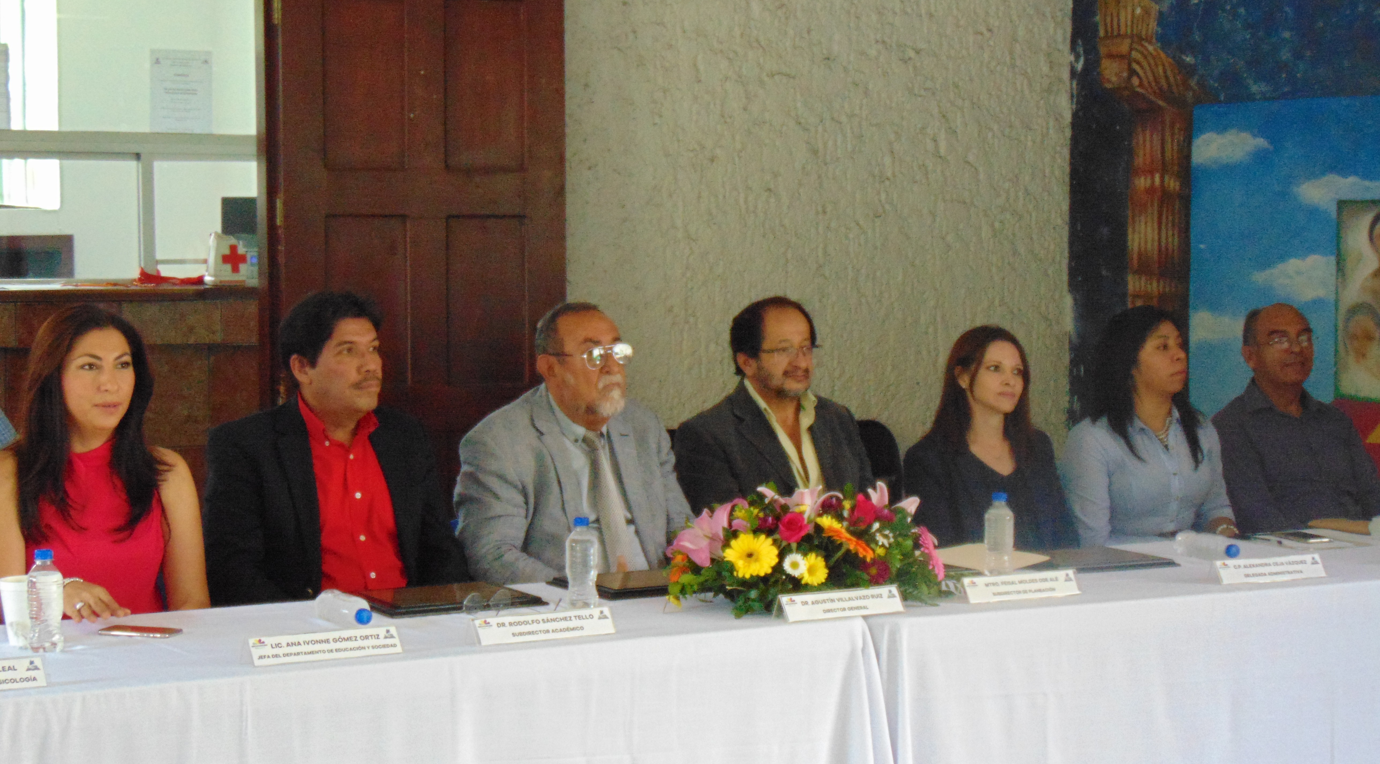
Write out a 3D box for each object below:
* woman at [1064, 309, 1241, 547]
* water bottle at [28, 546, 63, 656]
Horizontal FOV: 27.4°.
[{"bbox_3d":[1.189,0.468,6.801,0.460,1.290,0.680,-3,5,-33],"label":"woman"},{"bbox_3d":[-1.194,0.402,5.234,0.067,0.187,0.067,-2,5,-30],"label":"water bottle"}]

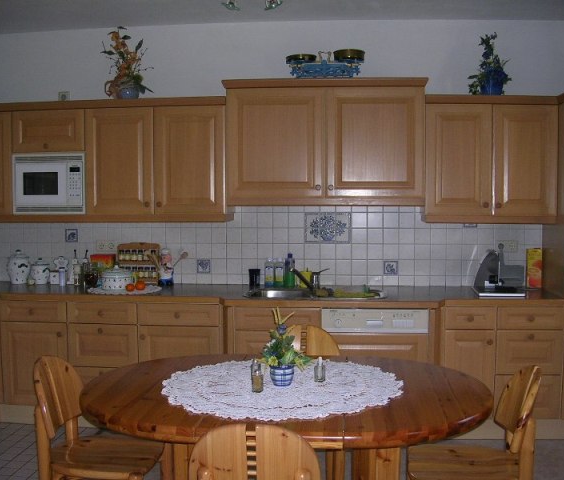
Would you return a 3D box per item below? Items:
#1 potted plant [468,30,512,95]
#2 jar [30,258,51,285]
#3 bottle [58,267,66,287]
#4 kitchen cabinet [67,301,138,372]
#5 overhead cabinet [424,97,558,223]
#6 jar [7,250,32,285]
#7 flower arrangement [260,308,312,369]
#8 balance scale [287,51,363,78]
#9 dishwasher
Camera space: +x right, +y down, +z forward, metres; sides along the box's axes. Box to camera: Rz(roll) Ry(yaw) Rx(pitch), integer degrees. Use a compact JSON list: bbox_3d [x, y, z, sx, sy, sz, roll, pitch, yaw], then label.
[{"bbox_3d":[1.278,-1.073,4.313,0.275,0.420,0.220,0,3,5],"label":"potted plant"},{"bbox_3d":[-1.634,0.209,4.753,0.142,0.178,0.135,0,3,0],"label":"jar"},{"bbox_3d":[-1.441,0.242,4.615,0.044,0.123,0.042,0,4,5],"label":"bottle"},{"bbox_3d":[-1.047,0.680,4.496,0.449,0.663,0.580,0,4,5],"label":"kitchen cabinet"},{"bbox_3d":[1.260,-0.484,4.331,0.800,0.749,0.354,0,4,5],"label":"overhead cabinet"},{"bbox_3d":[-1.780,0.181,4.761,0.158,0.236,0.142,0,3,5],"label":"jar"},{"bbox_3d":[0.016,0.359,2.552,0.187,0.216,0.170,0,4,5],"label":"flower arrangement"},{"bbox_3d":[0.254,-1.039,4.190,0.452,0.164,0.200,0,4,5],"label":"balance scale"},{"bbox_3d":[0.556,0.769,4.284,0.600,0.800,0.580,0,3,5],"label":"dishwasher"}]

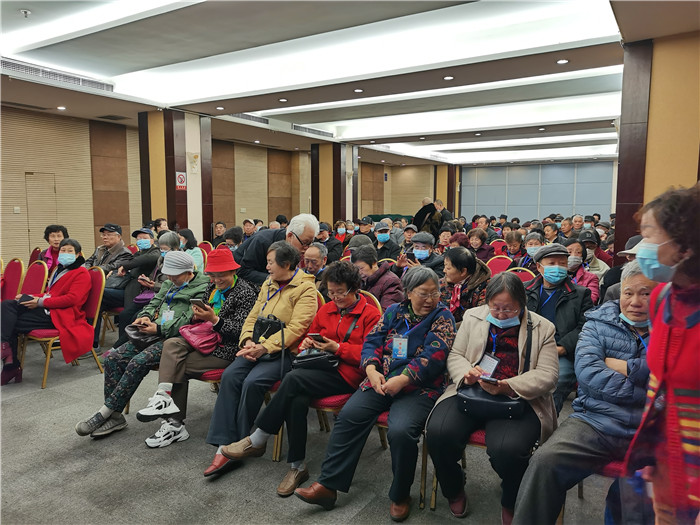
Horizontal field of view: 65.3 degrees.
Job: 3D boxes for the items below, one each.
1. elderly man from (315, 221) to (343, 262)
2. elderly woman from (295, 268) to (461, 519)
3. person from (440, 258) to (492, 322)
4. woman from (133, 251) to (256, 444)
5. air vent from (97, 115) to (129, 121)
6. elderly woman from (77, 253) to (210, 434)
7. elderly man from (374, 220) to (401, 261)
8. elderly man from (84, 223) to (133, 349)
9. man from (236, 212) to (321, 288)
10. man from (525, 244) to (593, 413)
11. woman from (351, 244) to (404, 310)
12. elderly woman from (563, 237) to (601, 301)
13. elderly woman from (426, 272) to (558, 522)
[{"bbox_3d":[-0.273,0.150,6.862,0.540,1.290,0.800,4,6,33],"label":"elderly man"},{"bbox_3d":[0.201,0.601,2.724,0.600,1.170,0.840,3,6,30],"label":"elderly woman"},{"bbox_3d":[0.600,0.497,3.280,0.530,1.210,0.770,4,7,38],"label":"person"},{"bbox_3d":[-0.990,0.521,3.720,0.500,1.160,0.800,3,7,31],"label":"woman"},{"bbox_3d":[-4.079,-2.490,9.416,0.420,0.050,0.420,3,7,31],"label":"air vent"},{"bbox_3d":[-1.418,0.516,3.735,0.550,1.150,0.900,4,6,33],"label":"elderly woman"},{"bbox_3d":[0.370,0.188,6.360,0.550,1.290,0.770,3,7,31],"label":"elderly man"},{"bbox_3d":[-2.740,0.223,6.050,0.560,1.300,0.750,3,7,31],"label":"elderly man"},{"bbox_3d":[-0.556,0.332,4.194,0.820,1.430,0.520,4,6,33],"label":"man"},{"bbox_3d":[1.230,0.509,3.470,0.550,1.220,0.800,3,7,31],"label":"man"},{"bbox_3d":[0.272,0.473,3.974,0.800,1.190,0.540,-5,7,-41],"label":"woman"},{"bbox_3d":[1.719,0.438,4.134,0.520,1.230,0.780,4,6,33],"label":"elderly woman"},{"bbox_3d":[0.665,0.624,2.540,0.600,1.160,0.720,3,6,27],"label":"elderly woman"}]

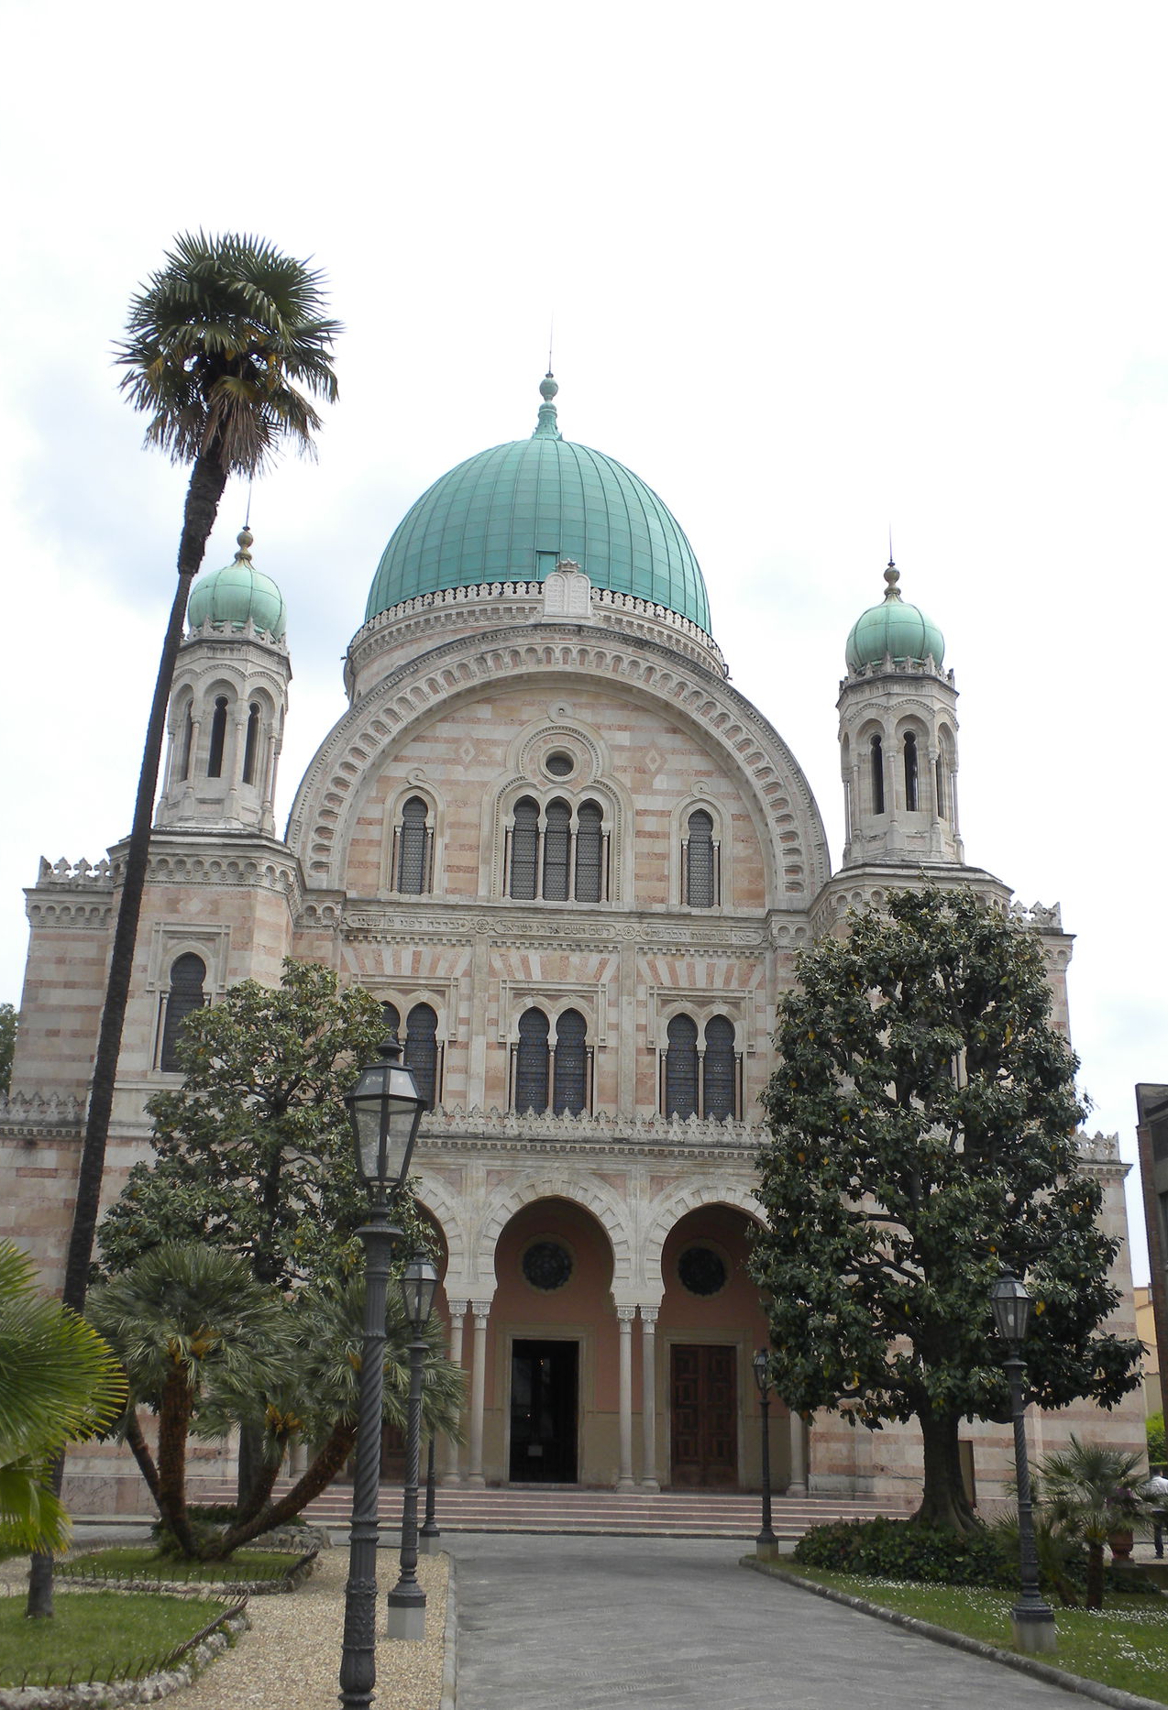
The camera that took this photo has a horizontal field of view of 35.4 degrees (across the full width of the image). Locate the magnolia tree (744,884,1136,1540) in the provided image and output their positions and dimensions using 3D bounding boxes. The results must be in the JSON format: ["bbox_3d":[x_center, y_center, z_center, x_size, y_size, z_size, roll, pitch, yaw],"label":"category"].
[{"bbox_3d":[7.296,7.041,37.758,7.900,13.209,7.500,2,-20,-3],"label":"magnolia tree"}]

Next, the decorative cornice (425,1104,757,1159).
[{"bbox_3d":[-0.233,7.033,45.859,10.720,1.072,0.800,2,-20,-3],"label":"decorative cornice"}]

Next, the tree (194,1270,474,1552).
[{"bbox_3d":[-3.834,8.484,27.539,3.925,3.841,3.400,2,-19,-3],"label":"tree"}]

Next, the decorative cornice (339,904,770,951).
[{"bbox_3d":[-0.753,1.865,46.823,10.989,0.892,0.500,2,-19,-3],"label":"decorative cornice"}]

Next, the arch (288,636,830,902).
[{"bbox_3d":[-0.624,-2.452,50.335,14.676,7.936,1.600,2,-20,-3],"label":"arch"}]

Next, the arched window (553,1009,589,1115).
[{"bbox_3d":[-0.346,5.370,47.360,0.916,2.750,0.300,2,-20,-3],"label":"arched window"}]

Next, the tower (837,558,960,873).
[{"bbox_3d":[8.544,-3.671,49.717,3.350,9.728,3.350,3,-18,-3],"label":"tower"}]

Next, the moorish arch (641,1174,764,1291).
[{"bbox_3d":[3.115,8.936,42.666,3.650,2.740,0.600,3,-18,-3],"label":"moorish arch"}]

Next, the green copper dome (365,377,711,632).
[{"bbox_3d":[-1.585,-13.940,73.497,13.600,12.200,13.600,3,-18,-3],"label":"green copper dome"}]

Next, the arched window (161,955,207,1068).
[{"bbox_3d":[-9.598,3.759,43.771,0.979,2.900,0.300,2,-19,-3],"label":"arched window"}]

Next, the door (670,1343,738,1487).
[{"bbox_3d":[2.889,13.464,43.914,1.614,3.265,0.200,2,-19,-3],"label":"door"}]

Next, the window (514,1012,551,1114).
[{"bbox_3d":[-1.345,5.346,47.296,0.913,2.711,0.300,2,-20,-3],"label":"window"}]

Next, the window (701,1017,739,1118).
[{"bbox_3d":[3.352,5.290,44.875,0.857,2.633,0.300,3,-18,-3],"label":"window"}]

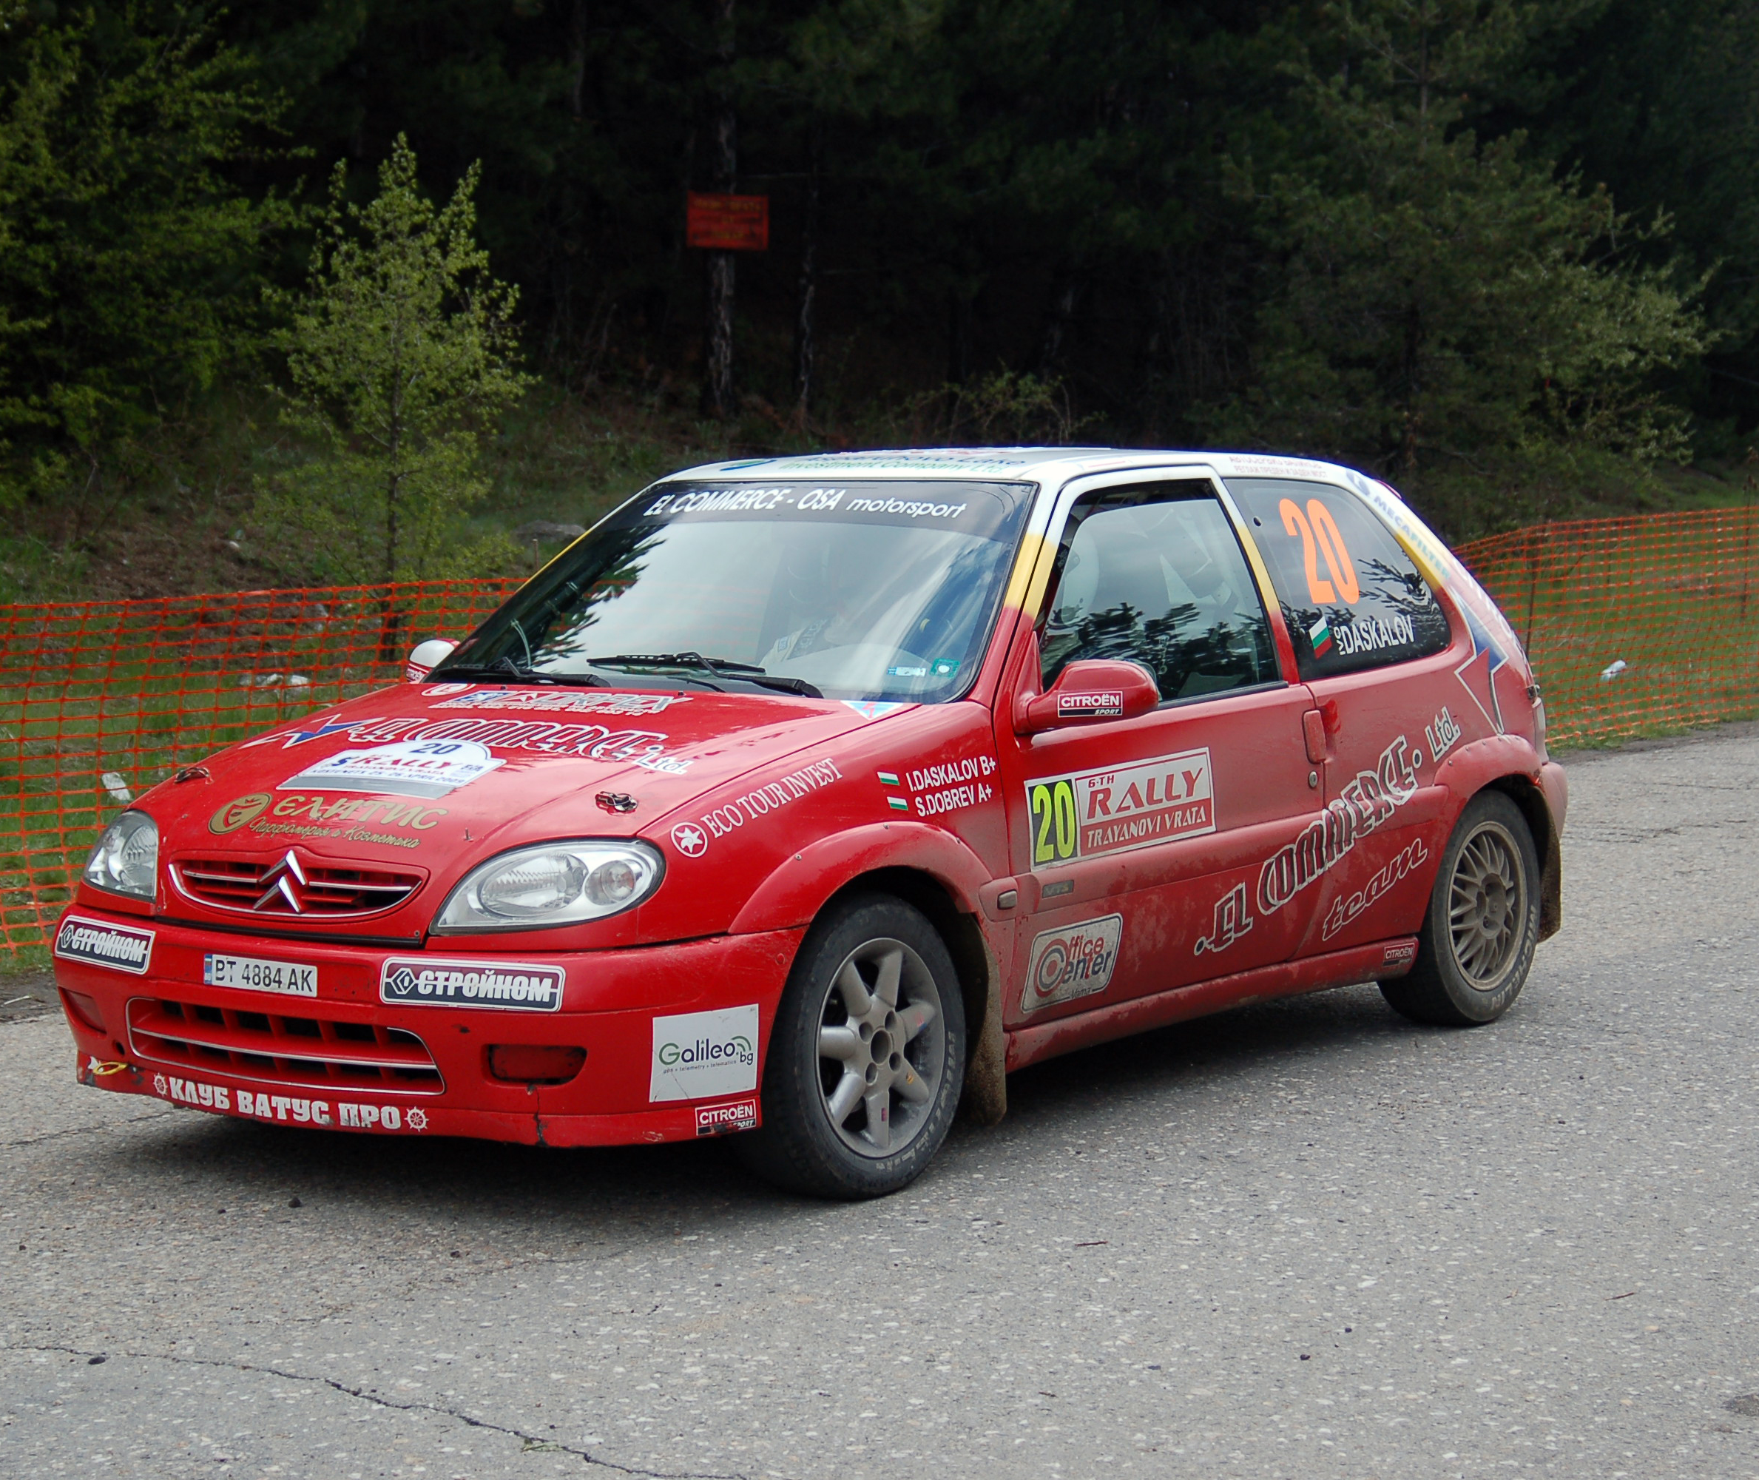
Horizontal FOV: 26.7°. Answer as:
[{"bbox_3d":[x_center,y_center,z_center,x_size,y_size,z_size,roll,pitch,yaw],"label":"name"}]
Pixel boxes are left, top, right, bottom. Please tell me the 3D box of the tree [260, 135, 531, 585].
[{"bbox_3d":[-2.417,-1.710,18.500,1.350,2.620,1.350,0,5,0],"label":"tree"}]

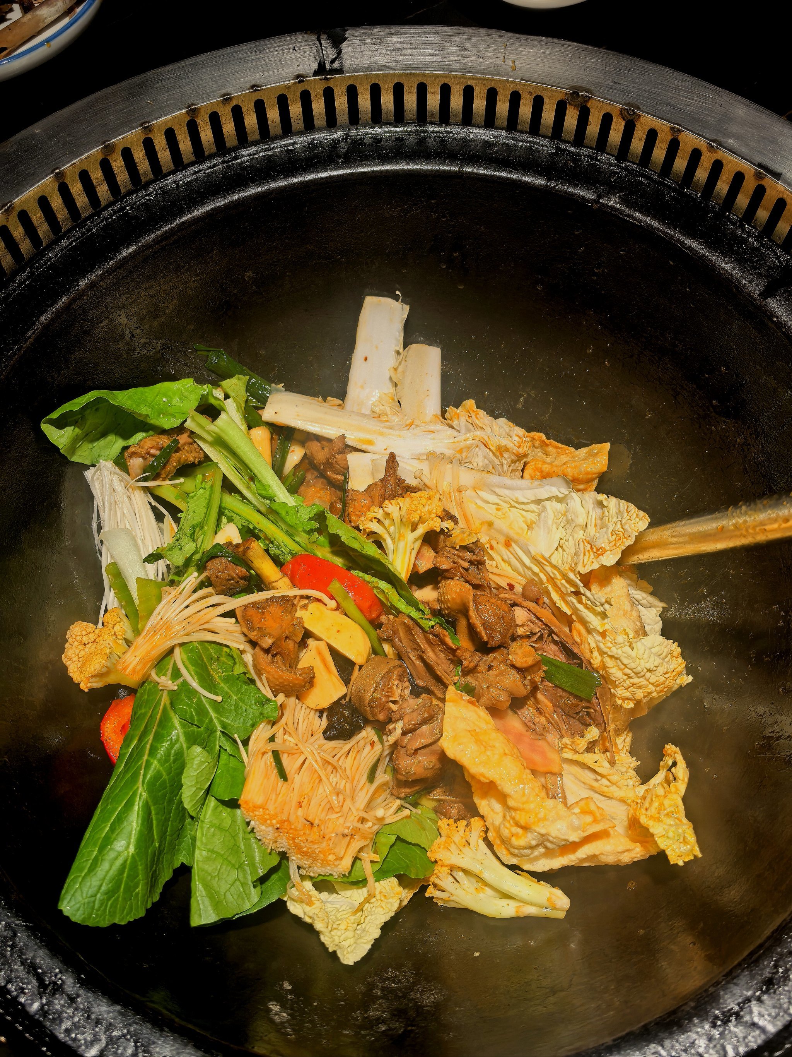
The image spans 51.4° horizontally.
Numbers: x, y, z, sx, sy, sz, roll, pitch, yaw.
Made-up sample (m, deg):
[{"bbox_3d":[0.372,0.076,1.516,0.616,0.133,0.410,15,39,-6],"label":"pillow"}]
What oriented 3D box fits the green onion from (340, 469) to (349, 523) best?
[{"bbox_3d":[-0.035,-0.022,0.565,0.006,0.010,0.040,3,66,2],"label":"green onion"}]

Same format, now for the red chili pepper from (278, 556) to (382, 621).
[{"bbox_3d":[-0.040,0.038,0.517,0.065,0.024,0.028,22,68,10],"label":"red chili pepper"}]

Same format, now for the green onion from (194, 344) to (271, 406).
[{"bbox_3d":[-0.120,-0.114,0.611,0.067,0.014,0.018,37,71,16],"label":"green onion"}]

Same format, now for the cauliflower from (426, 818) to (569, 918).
[{"bbox_3d":[0.057,0.195,0.474,0.083,0.035,0.045,20,67,9],"label":"cauliflower"}]

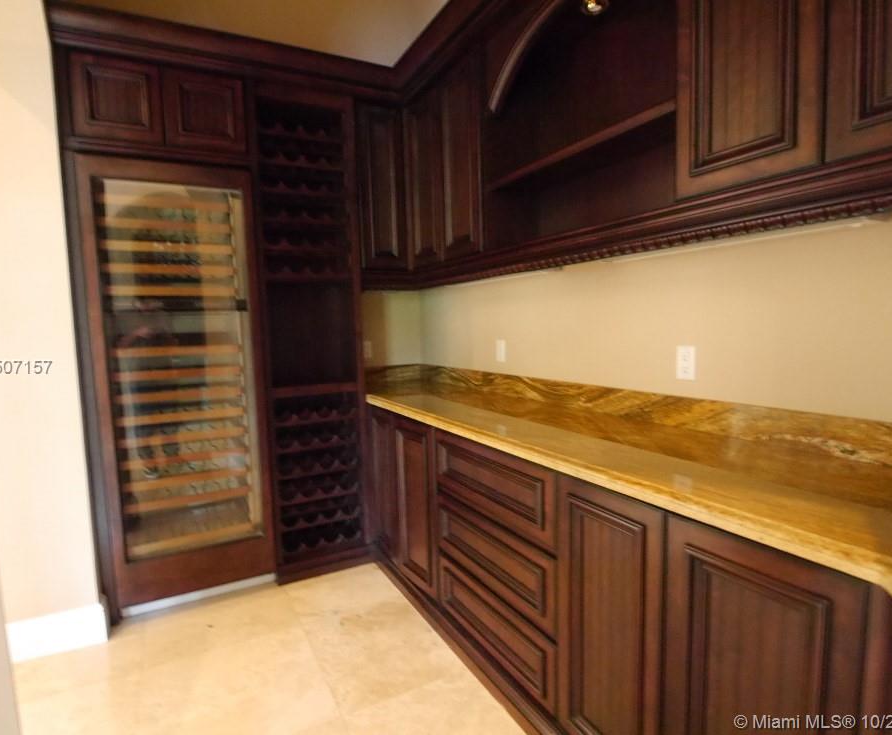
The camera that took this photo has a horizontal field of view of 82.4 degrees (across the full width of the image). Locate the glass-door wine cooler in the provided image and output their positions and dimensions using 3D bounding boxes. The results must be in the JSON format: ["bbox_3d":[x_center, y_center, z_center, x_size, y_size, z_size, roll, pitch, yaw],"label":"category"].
[{"bbox_3d":[-1.361,0.075,2.658,0.692,2.051,0.610,-4,5,-28],"label":"glass-door wine cooler"}]

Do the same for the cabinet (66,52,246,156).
[{"bbox_3d":[-1.403,-1.193,2.545,0.696,0.358,0.600,-4,5,-28],"label":"cabinet"}]

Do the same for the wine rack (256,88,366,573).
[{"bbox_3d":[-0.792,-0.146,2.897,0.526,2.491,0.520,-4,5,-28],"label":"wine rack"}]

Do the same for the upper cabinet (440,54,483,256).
[{"bbox_3d":[0.200,-0.953,2.392,0.320,0.864,0.356,-4,5,-28],"label":"upper cabinet"}]

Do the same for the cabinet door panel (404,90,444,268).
[{"bbox_3d":[-0.100,-0.919,2.616,0.025,0.786,0.368,-4,6,-28],"label":"cabinet door panel"}]

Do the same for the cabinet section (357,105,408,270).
[{"bbox_3d":[-0.347,-0.973,2.800,0.265,0.857,0.040,-4,5,-28],"label":"cabinet section"}]

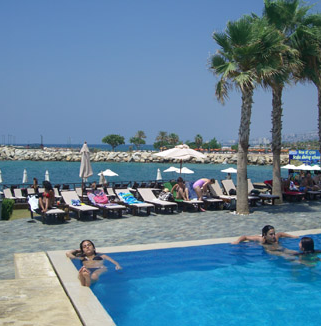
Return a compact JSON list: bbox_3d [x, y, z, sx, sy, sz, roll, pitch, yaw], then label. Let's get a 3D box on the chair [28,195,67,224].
[{"bbox_3d":[-3.602,1.471,15.177,0.650,0.760,1.850,-1,3,-30],"label":"chair"}]

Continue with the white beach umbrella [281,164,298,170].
[{"bbox_3d":[14.534,1.314,54.042,1.950,2.200,1.950,1,2,0],"label":"white beach umbrella"}]

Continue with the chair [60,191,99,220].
[{"bbox_3d":[-2.614,1.334,15.279,0.620,0.720,1.900,0,2,-27],"label":"chair"}]

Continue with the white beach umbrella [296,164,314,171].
[{"bbox_3d":[16.404,1.316,54.542,1.950,2.200,1.950,1,2,0],"label":"white beach umbrella"}]

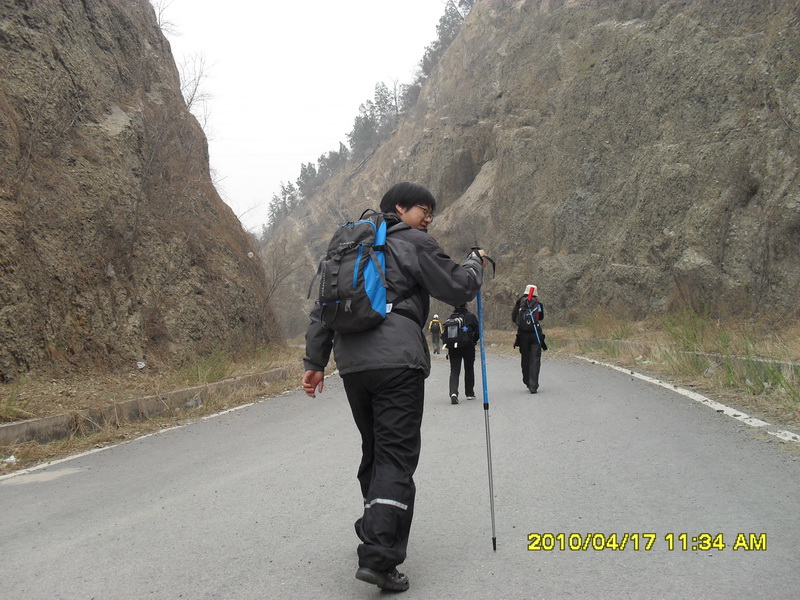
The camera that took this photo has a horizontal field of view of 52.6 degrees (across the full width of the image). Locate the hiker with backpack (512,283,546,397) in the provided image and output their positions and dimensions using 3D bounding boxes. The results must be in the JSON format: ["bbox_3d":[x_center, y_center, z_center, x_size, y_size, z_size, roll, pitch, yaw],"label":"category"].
[{"bbox_3d":[2.020,0.615,12.650,0.540,1.710,0.520,0,-2,8],"label":"hiker with backpack"}]

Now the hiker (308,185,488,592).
[{"bbox_3d":[-0.030,0.330,3.500,0.720,1.680,0.700,-1,-2,27],"label":"hiker"}]

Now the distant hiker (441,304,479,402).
[{"bbox_3d":[0.835,0.610,11.300,0.540,1.620,0.580,0,-2,13],"label":"distant hiker"}]

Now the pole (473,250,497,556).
[{"bbox_3d":[0.382,0.445,3.525,0.080,1.349,0.070,-1,7,20],"label":"pole"}]

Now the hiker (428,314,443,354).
[{"bbox_3d":[1.440,1.410,33.200,0.560,1.640,0.500,0,-2,5],"label":"hiker"}]

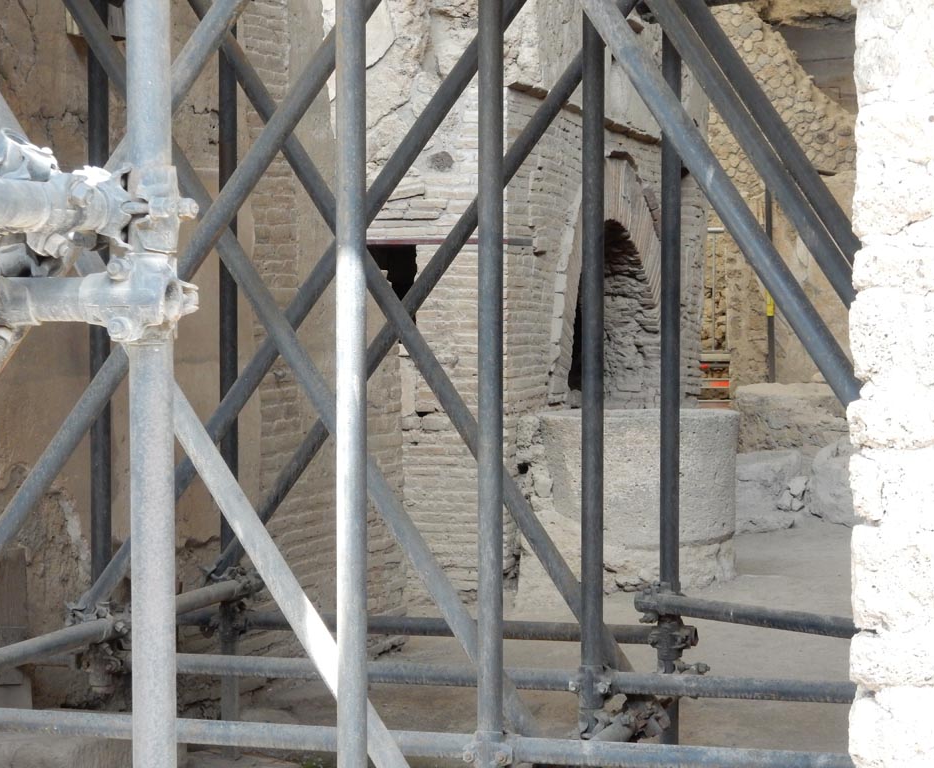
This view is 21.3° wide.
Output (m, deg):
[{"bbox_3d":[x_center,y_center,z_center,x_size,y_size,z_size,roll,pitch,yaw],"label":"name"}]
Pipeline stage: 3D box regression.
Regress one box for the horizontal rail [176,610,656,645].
[{"bbox_3d":[-0.142,0.641,6.575,1.455,0.049,0.049,0,2,20],"label":"horizontal rail"}]

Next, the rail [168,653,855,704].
[{"bbox_3d":[0.015,0.663,5.644,1.764,0.049,0.049,0,2,20],"label":"rail"}]

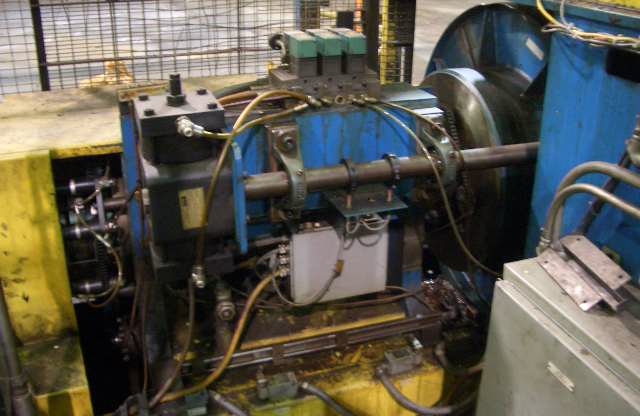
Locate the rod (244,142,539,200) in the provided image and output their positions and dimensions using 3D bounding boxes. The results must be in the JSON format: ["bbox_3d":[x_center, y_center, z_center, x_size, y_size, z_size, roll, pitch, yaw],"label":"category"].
[{"bbox_3d":[0.258,-0.121,2.005,0.998,0.064,0.064,-8,25,-18],"label":"rod"}]

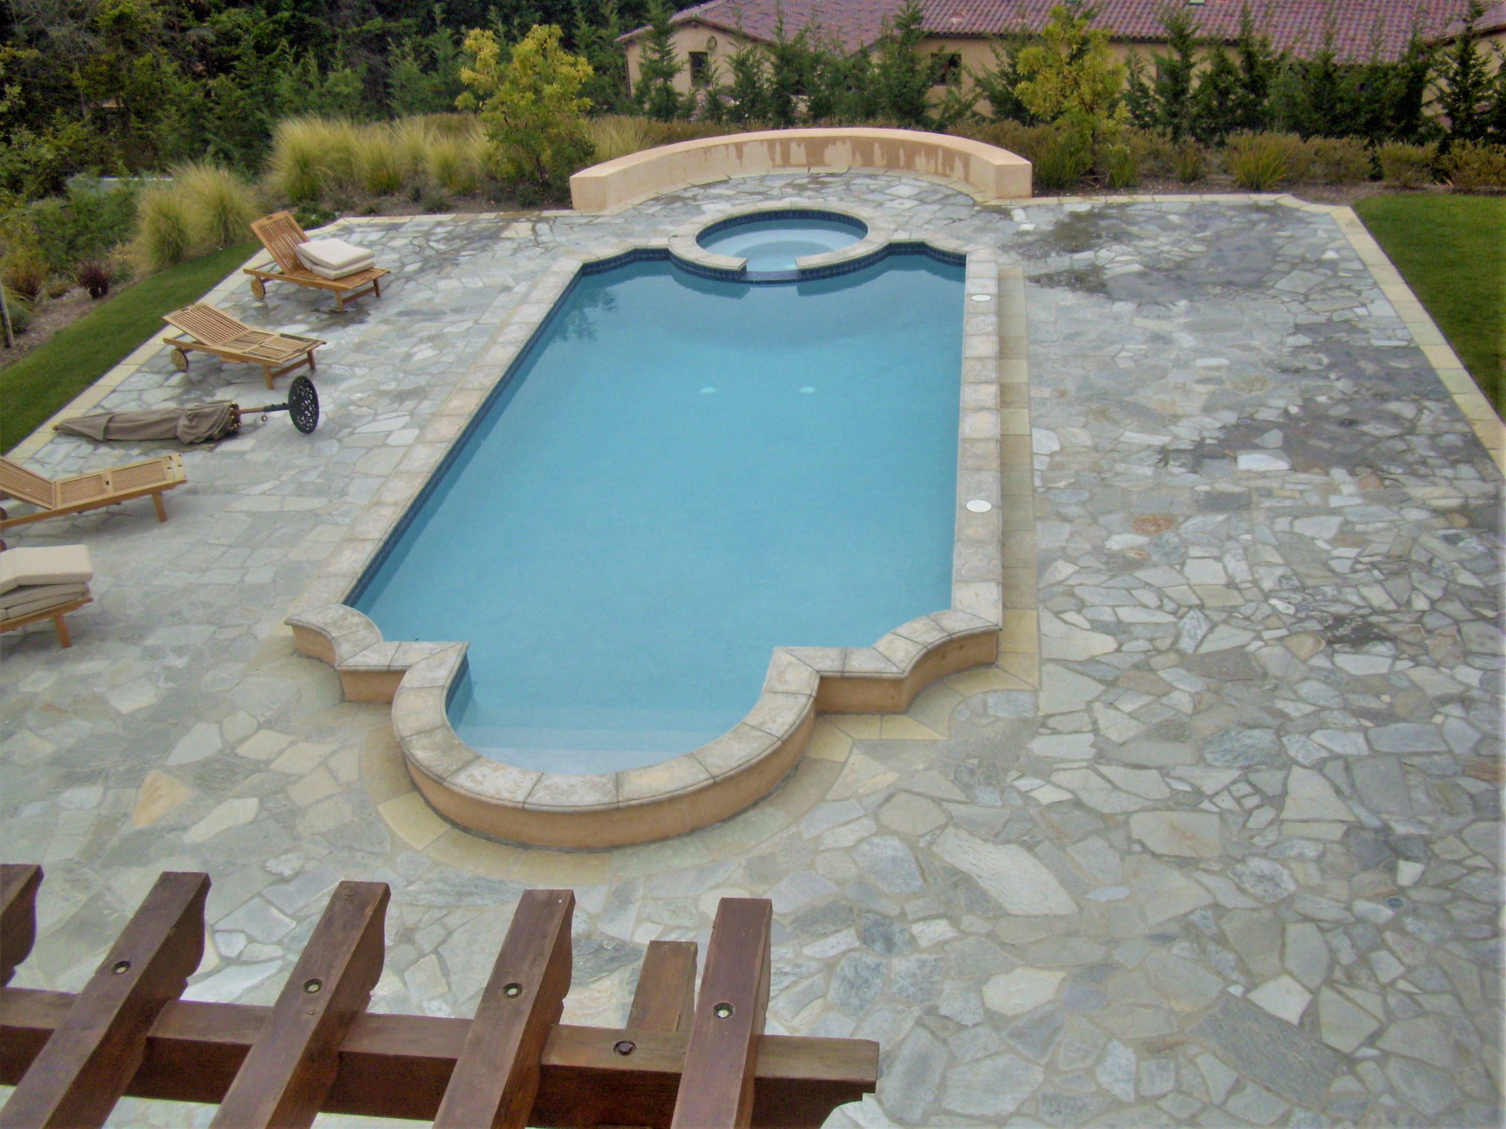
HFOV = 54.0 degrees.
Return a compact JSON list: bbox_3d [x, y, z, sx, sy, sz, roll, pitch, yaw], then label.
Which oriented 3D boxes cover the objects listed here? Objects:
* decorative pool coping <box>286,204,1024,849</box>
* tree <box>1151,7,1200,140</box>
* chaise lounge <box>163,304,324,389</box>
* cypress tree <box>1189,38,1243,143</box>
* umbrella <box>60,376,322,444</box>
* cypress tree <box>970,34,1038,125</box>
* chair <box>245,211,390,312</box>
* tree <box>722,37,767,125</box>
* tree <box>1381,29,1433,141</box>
[{"bbox_3d":[-0.321,-1.568,14.847,5.509,0.322,12.898,0,30,9],"label":"decorative pool coping"},{"bbox_3d":[6.181,-6.994,21.363,0.749,2.002,0.749,0,30,9],"label":"tree"},{"bbox_3d":[-5.735,-2.467,16.679,1.920,0.586,0.637,14,35,29],"label":"chaise lounge"},{"bbox_3d":[6.757,-6.760,21.320,0.816,1.560,0.816,0,30,9],"label":"cypress tree"},{"bbox_3d":[-5.955,-1.528,15.348,2.940,0.600,0.600,-4,30,12],"label":"umbrella"},{"bbox_3d":[3.924,-7.485,23.046,1.115,1.484,1.115,0,30,9],"label":"cypress tree"},{"bbox_3d":[-5.495,-3.807,18.513,1.904,0.956,0.669,15,35,30],"label":"chair"},{"bbox_3d":[-0.191,-7.845,24.210,0.801,1.522,0.801,0,30,9],"label":"tree"},{"bbox_3d":[9.182,-6.532,20.457,0.750,1.686,0.750,0,30,9],"label":"tree"}]

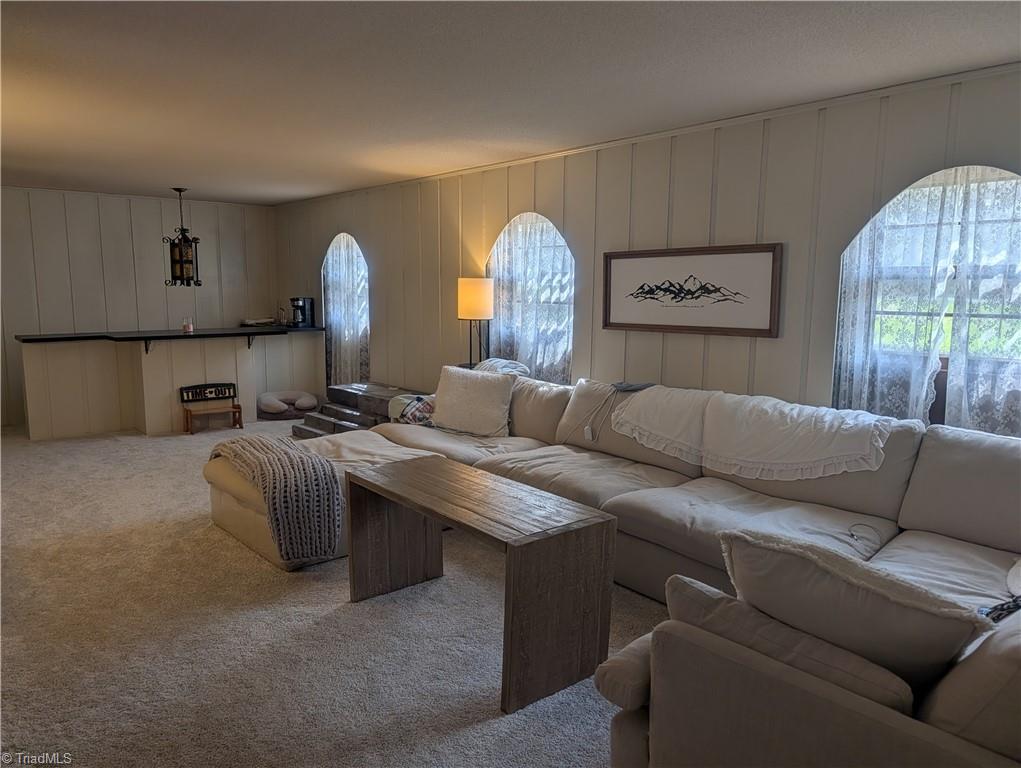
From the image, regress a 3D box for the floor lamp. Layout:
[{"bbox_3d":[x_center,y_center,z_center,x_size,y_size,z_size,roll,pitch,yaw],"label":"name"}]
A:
[{"bbox_3d":[-0.282,-0.080,5.666,0.276,1.535,0.276,1,8,0],"label":"floor lamp"}]

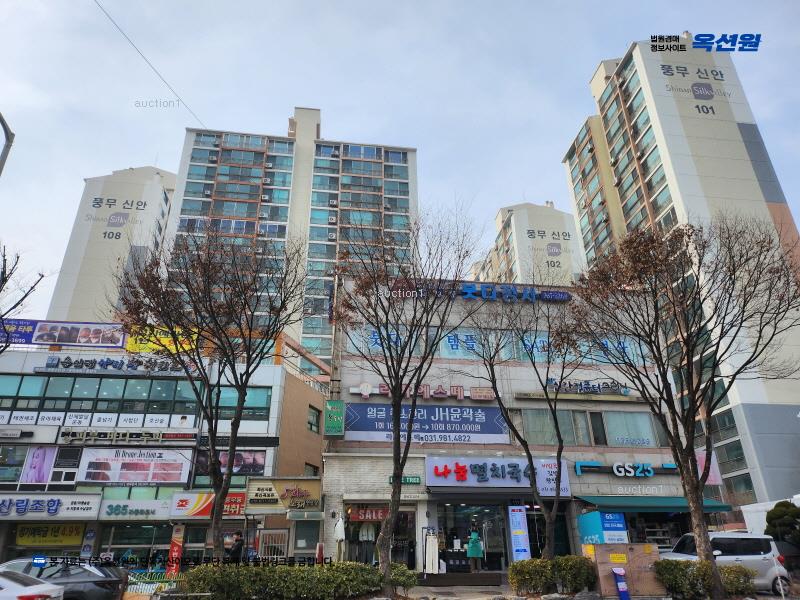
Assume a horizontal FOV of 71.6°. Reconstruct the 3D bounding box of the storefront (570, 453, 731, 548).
[{"bbox_3d":[8.979,7.960,20.489,5.010,4.130,3.000,3,-26,-7],"label":"storefront"}]

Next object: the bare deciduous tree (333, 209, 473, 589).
[{"bbox_3d":[0.301,2.315,15.721,4.530,10.520,4.530,3,-26,-7],"label":"bare deciduous tree"}]

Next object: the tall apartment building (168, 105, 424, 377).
[{"bbox_3d":[-14.123,1.868,73.899,32.210,61.480,12.500,3,-26,-8],"label":"tall apartment building"}]

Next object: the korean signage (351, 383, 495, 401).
[{"bbox_3d":[0.969,3.661,21.856,5.840,0.624,0.300,3,-26,-7],"label":"korean signage"}]

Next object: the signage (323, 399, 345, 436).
[{"bbox_3d":[-2.444,4.447,20.744,0.739,1.338,0.250,3,-26,-8],"label":"signage"}]

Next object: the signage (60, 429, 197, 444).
[{"bbox_3d":[-12.498,6.364,25.753,6.029,0.594,0.250,3,-26,-7],"label":"signage"}]

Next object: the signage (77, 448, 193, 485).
[{"bbox_3d":[-11.159,7.046,23.508,4.448,1.441,0.120,3,-26,-8],"label":"signage"}]

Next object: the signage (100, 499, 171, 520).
[{"bbox_3d":[-10.748,8.613,22.710,2.662,0.777,0.250,3,-26,-8],"label":"signage"}]

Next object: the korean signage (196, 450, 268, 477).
[{"bbox_3d":[-7.361,7.140,24.221,2.915,1.041,0.080,3,-26,-8],"label":"korean signage"}]

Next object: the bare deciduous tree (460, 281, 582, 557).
[{"bbox_3d":[3.847,3.335,16.355,4.036,9.069,4.036,3,-26,-7],"label":"bare deciduous tree"}]

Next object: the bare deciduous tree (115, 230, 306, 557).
[{"bbox_3d":[-5.870,2.667,15.960,5.700,10.220,5.700,3,-26,-7],"label":"bare deciduous tree"}]

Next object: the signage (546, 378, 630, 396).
[{"bbox_3d":[7.740,3.617,22.795,3.572,0.596,0.150,3,-26,-8],"label":"signage"}]

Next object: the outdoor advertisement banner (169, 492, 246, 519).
[{"bbox_3d":[-8.371,9.077,24.489,3.154,0.969,0.400,3,-26,-7],"label":"outdoor advertisement banner"}]

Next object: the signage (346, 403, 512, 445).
[{"bbox_3d":[1.098,4.737,21.247,6.359,1.420,0.080,3,-26,-8],"label":"signage"}]

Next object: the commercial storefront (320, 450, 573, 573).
[{"bbox_3d":[1.686,7.908,20.304,9.040,3.980,2.400,3,-26,-7],"label":"commercial storefront"}]

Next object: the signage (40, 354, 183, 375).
[{"bbox_3d":[-13.844,3.237,27.026,6.881,0.758,0.300,3,-26,-7],"label":"signage"}]

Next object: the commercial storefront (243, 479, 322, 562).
[{"bbox_3d":[-4.317,8.516,20.558,2.750,3.600,1.800,3,-26,-7],"label":"commercial storefront"}]

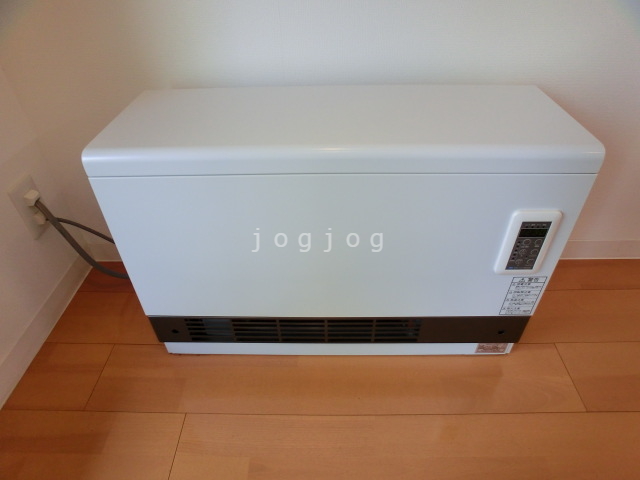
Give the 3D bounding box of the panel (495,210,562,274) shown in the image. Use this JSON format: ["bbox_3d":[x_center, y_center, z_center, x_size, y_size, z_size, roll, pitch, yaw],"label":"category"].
[{"bbox_3d":[0.338,0.008,0.638,0.076,0.131,0.015,0,39,1],"label":"panel"}]

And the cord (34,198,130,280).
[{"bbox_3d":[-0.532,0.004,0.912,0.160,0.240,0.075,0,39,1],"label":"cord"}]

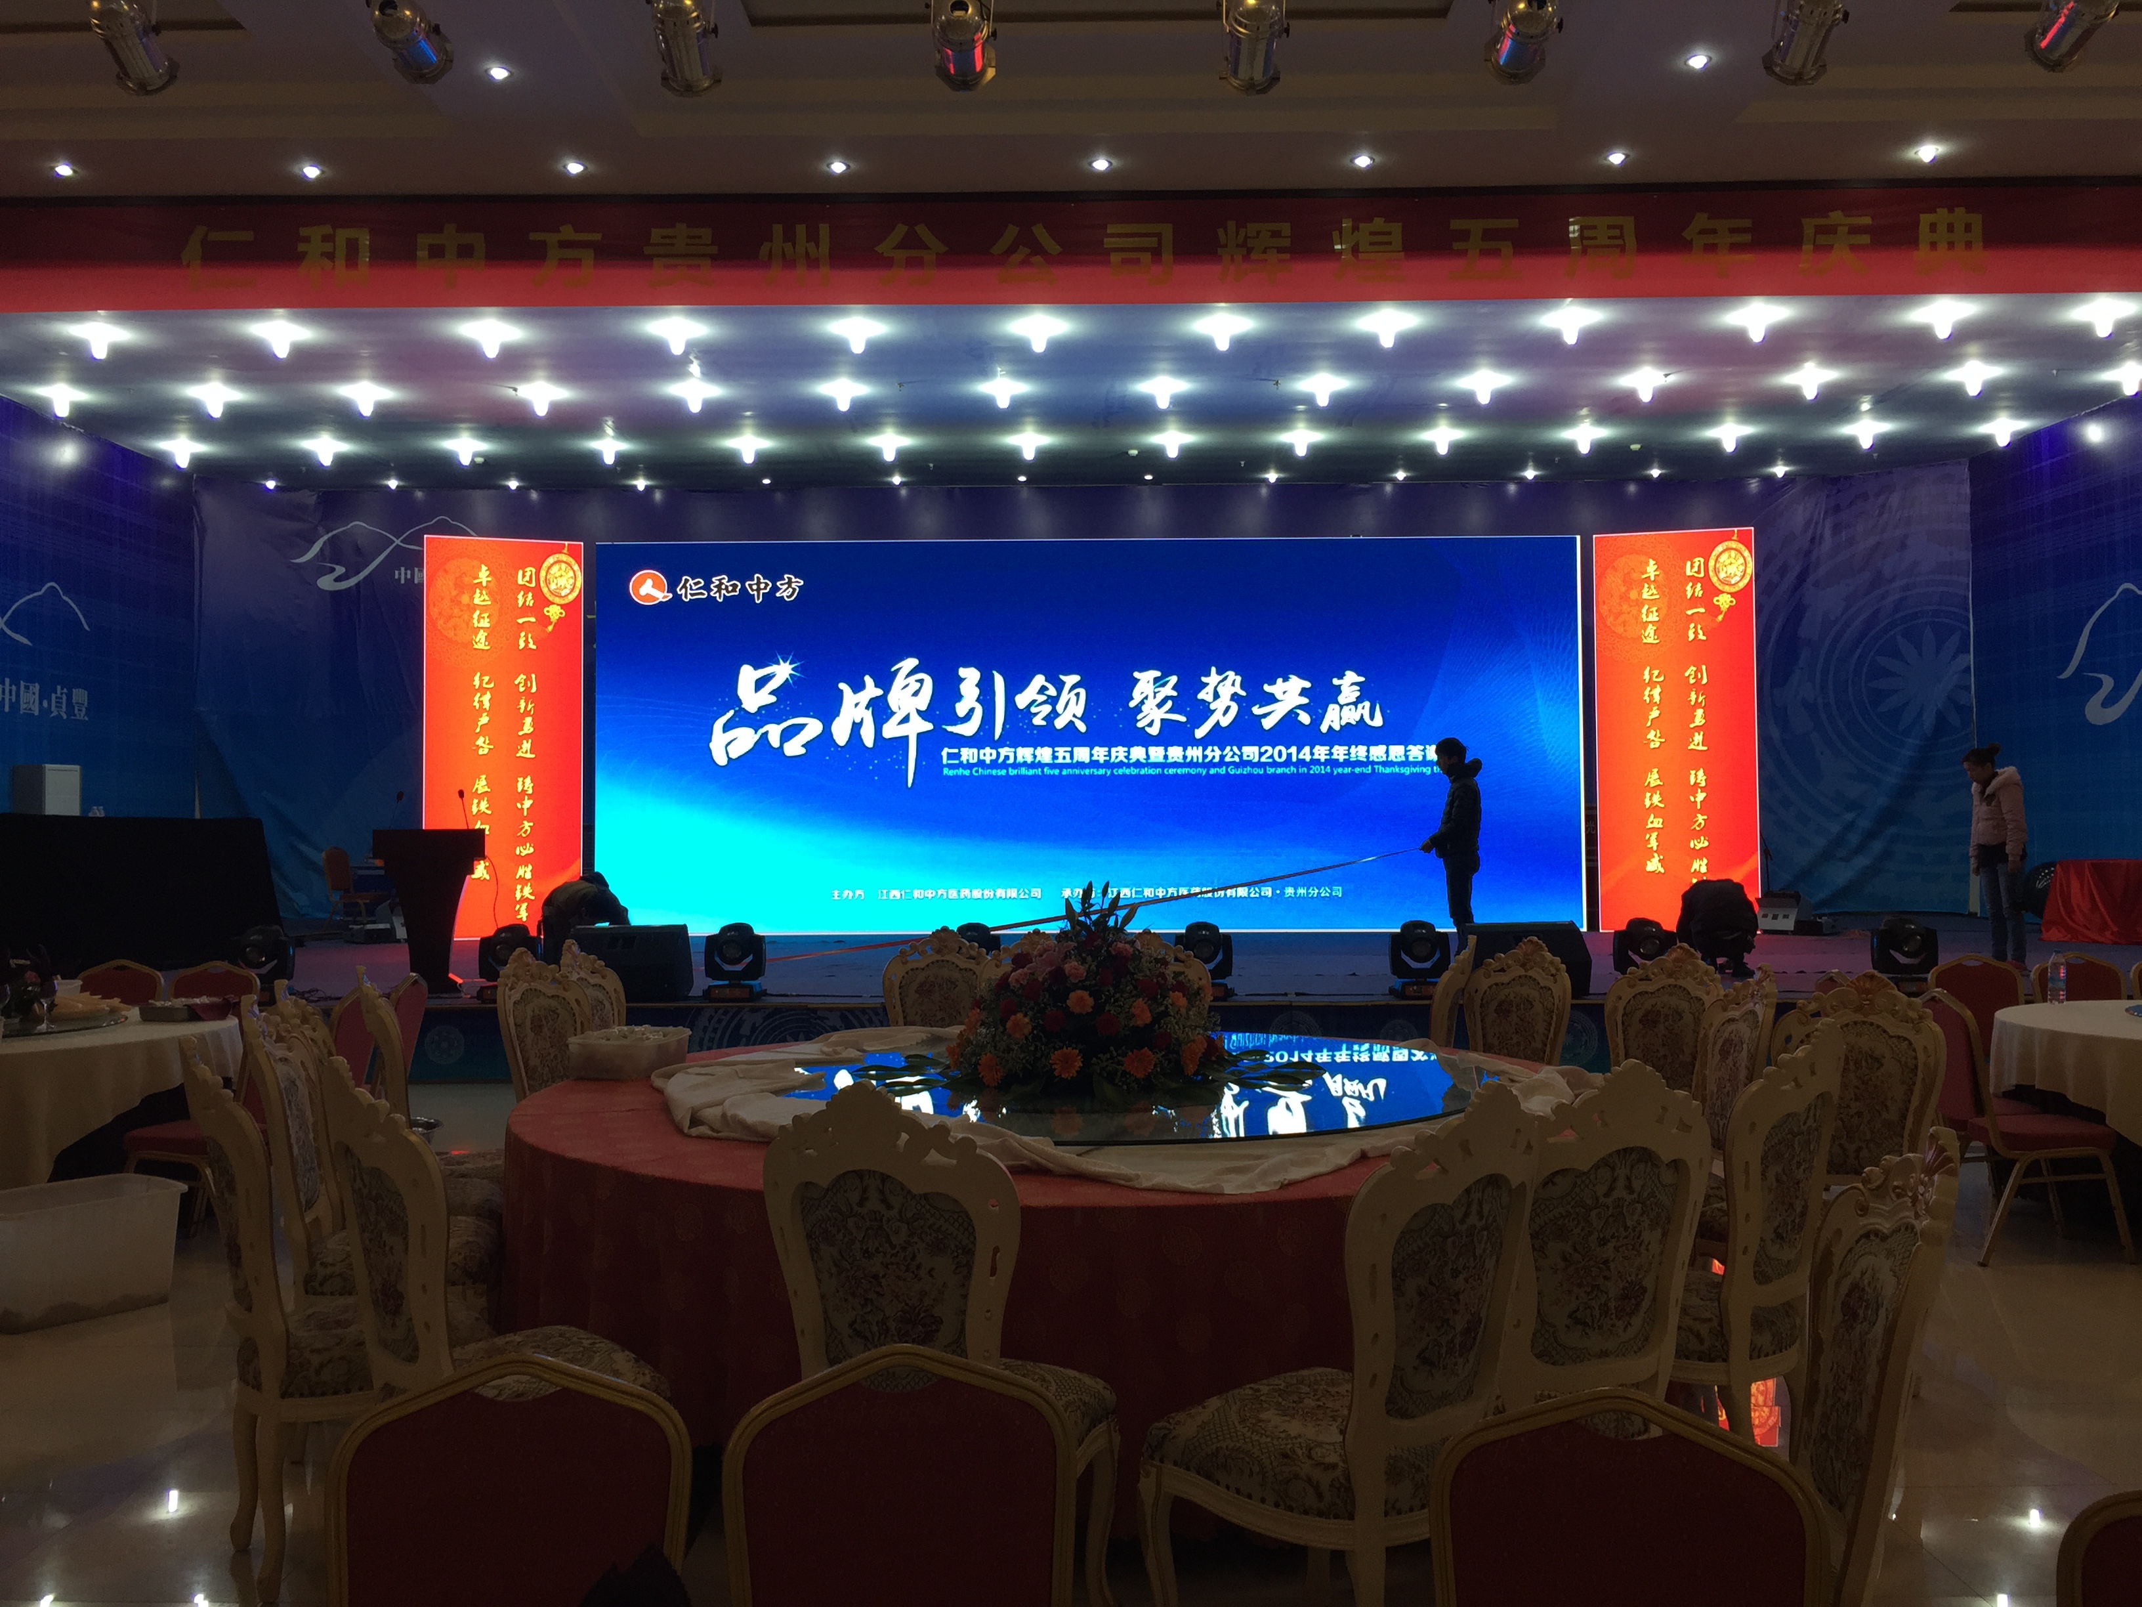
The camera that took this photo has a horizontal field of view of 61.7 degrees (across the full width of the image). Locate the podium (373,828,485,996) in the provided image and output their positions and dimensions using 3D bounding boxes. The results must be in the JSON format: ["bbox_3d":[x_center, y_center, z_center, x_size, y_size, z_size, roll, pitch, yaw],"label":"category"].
[{"bbox_3d":[-4.340,0.729,12.150,0.700,1.110,0.480,0,-1,-6],"label":"podium"}]

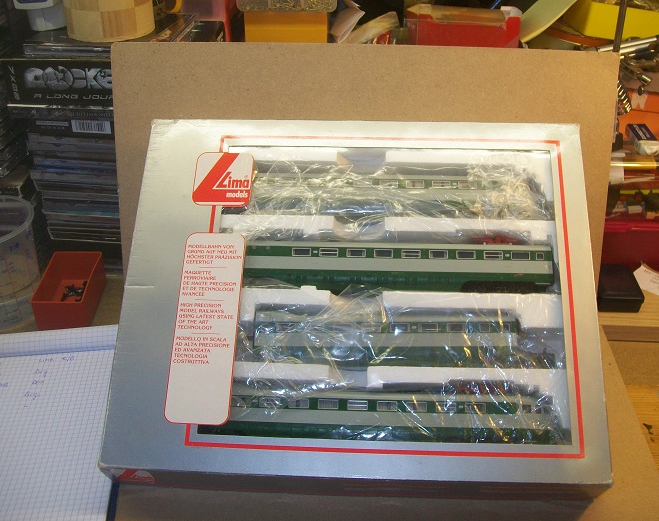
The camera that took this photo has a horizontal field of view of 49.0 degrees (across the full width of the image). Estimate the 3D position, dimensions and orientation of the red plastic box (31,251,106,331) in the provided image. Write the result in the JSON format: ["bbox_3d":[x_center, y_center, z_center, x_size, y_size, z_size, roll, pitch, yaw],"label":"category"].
[{"bbox_3d":[-0.277,0.033,0.776,0.051,0.040,0.090,0,35,-3],"label":"red plastic box"}]

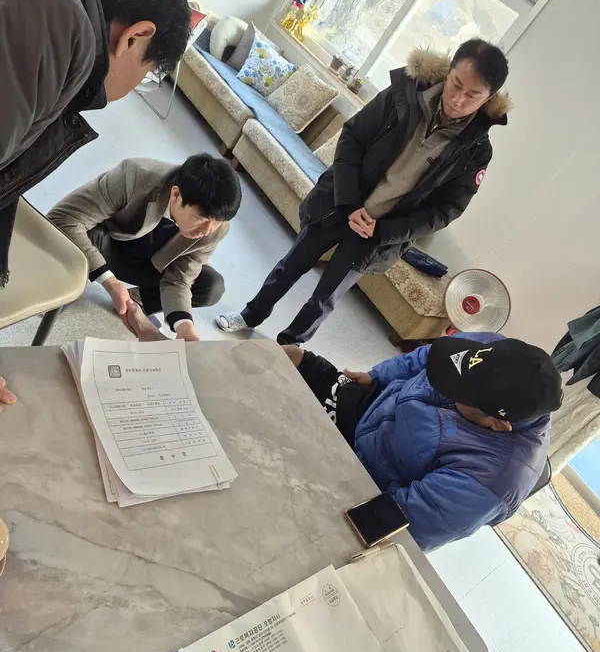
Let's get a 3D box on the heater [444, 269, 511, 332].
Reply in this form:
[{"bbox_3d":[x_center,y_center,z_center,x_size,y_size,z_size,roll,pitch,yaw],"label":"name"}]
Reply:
[{"bbox_3d":[1.024,-0.037,3.504,0.410,0.810,0.290,45,29,11],"label":"heater"}]

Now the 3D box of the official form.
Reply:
[{"bbox_3d":[-0.257,0.152,0.971,0.215,0.025,0.297,7,42,-45],"label":"official form"}]

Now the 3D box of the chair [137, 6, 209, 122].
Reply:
[{"bbox_3d":[-1.132,-2.081,3.901,0.500,0.820,0.570,-2,49,-51],"label":"chair"}]

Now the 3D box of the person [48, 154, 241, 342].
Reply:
[{"bbox_3d":[-0.547,-0.238,1.895,0.610,0.860,0.620,18,35,-34],"label":"person"}]

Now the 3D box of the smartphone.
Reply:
[{"bbox_3d":[0.163,0.406,1.115,0.158,0.011,0.078,1,46,-49],"label":"smartphone"}]

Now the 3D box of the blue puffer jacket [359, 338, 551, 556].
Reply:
[{"bbox_3d":[0.397,0.319,1.505,0.470,0.570,0.600,37,28,-4],"label":"blue puffer jacket"}]

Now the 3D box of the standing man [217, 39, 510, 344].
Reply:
[{"bbox_3d":[0.300,-0.494,2.423,0.570,1.660,0.450,43,29,7],"label":"standing man"}]

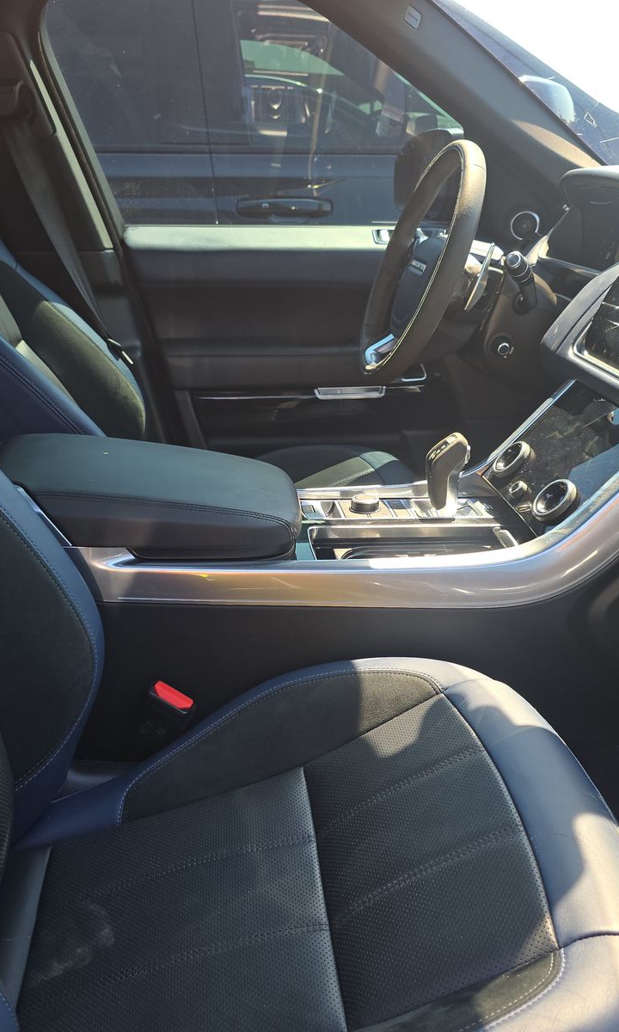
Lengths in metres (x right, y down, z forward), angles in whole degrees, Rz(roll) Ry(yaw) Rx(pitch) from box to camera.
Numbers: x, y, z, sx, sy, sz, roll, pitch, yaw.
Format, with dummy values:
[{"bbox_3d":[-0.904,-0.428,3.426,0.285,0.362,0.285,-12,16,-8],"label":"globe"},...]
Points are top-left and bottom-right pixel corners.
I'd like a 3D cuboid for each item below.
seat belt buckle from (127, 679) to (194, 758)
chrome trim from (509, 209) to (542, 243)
[{"bbox_3d":[-0.166,0.240,1.049,0.051,0.092,0.024,26,33,8],"label":"seat belt buckle"},{"bbox_3d":[0.410,-0.550,1.734,0.058,0.058,0.013,4,21,9],"label":"chrome trim"}]

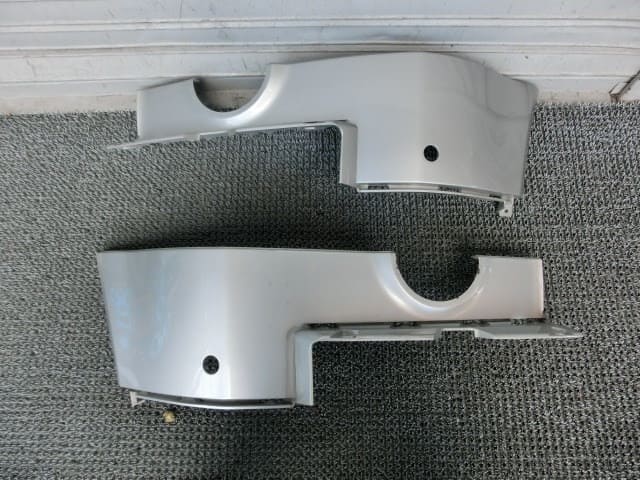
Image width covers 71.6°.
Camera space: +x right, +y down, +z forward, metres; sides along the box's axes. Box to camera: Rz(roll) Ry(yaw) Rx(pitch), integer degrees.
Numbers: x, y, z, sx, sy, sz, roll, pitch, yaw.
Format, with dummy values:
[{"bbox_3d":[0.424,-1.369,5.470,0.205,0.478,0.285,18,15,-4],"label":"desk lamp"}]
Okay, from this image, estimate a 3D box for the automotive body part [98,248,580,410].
[{"bbox_3d":[0.020,0.141,0.729,0.869,0.146,0.270,1,72,0],"label":"automotive body part"}]

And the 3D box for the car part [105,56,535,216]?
[{"bbox_3d":[0.009,-0.199,0.817,0.869,0.146,0.270,0,72,2],"label":"car part"}]

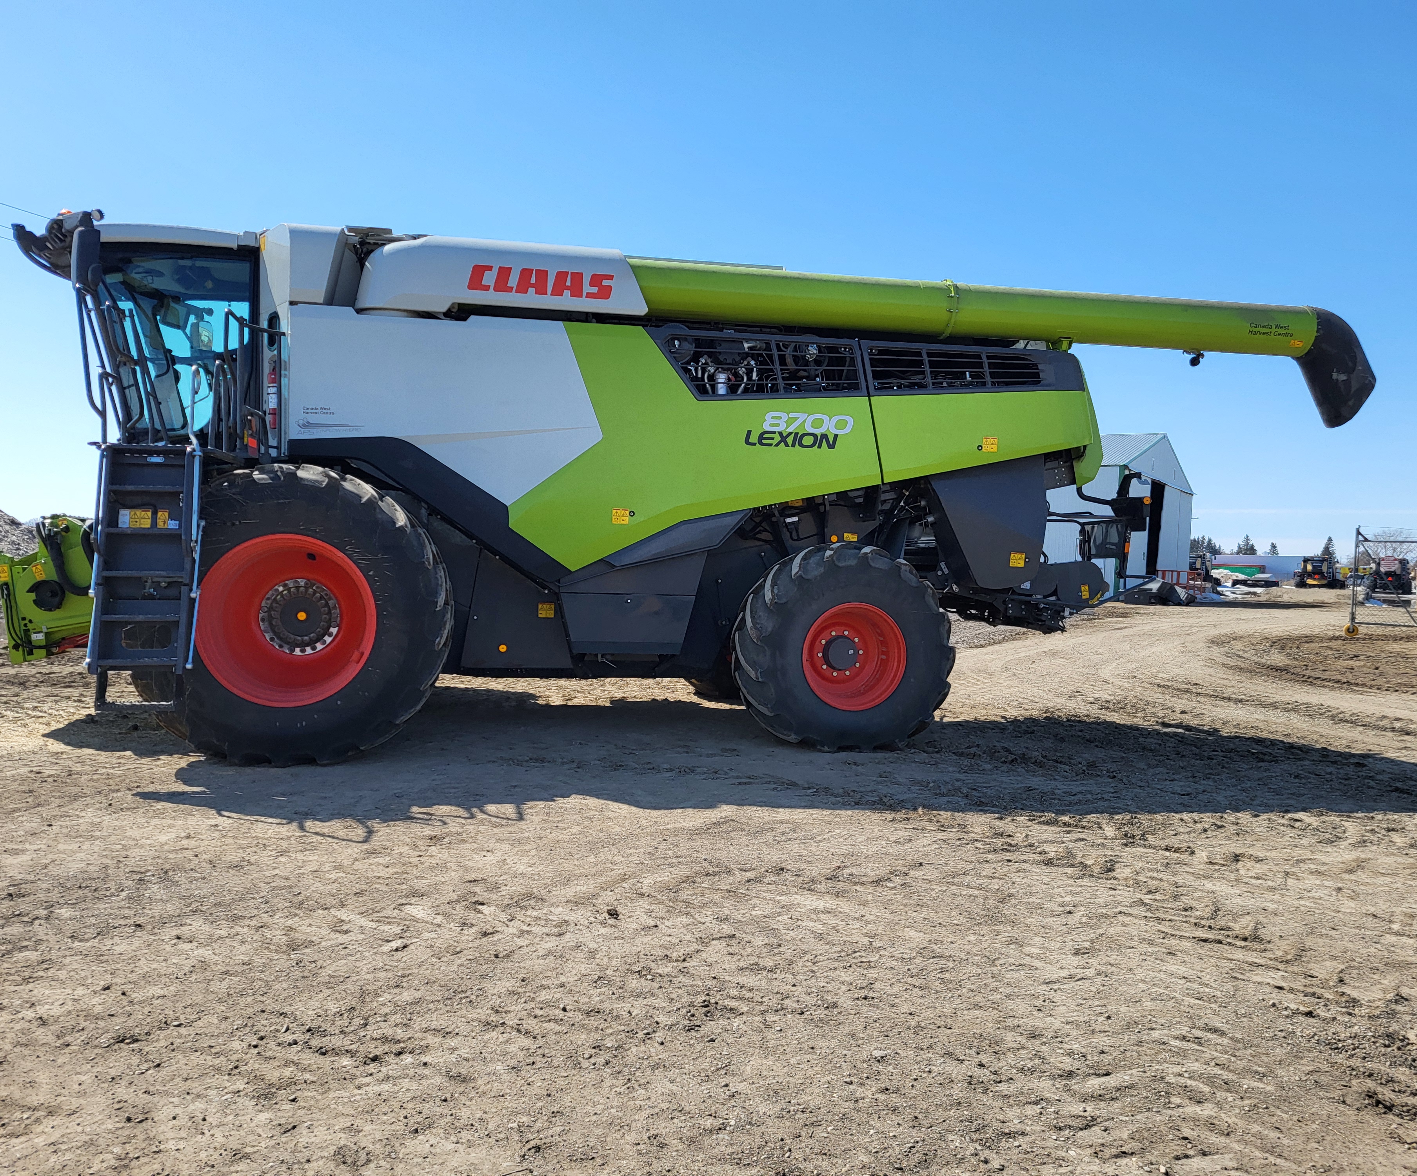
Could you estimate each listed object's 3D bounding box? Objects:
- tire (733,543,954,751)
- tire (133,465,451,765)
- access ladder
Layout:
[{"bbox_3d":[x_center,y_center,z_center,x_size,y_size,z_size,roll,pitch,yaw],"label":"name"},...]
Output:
[{"bbox_3d":[1.058,0.473,9.116,1.630,1.600,0.680,1,2,-9],"label":"tire"},{"bbox_3d":[-3.029,0.186,8.690,2.140,2.100,1.000,1,2,-9],"label":"tire"},{"bbox_3d":[-3.746,-0.083,7.844,0.668,1.769,0.400,1,2,-9],"label":"access ladder"}]

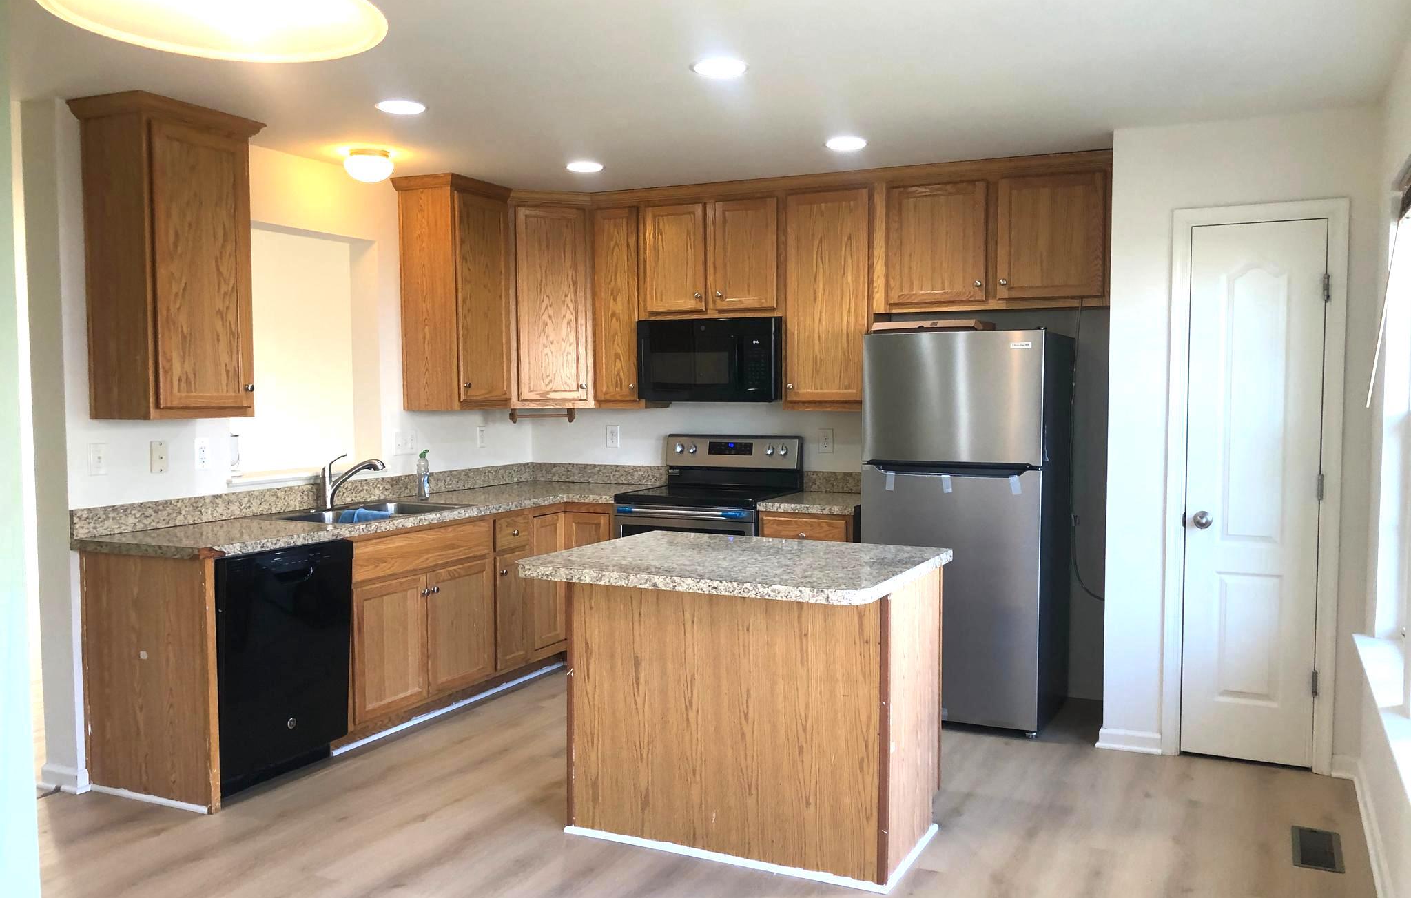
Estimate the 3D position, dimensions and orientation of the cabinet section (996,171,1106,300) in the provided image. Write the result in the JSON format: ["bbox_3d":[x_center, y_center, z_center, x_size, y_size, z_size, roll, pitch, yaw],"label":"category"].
[{"bbox_3d":[1.554,-0.918,5.065,0.455,0.540,0.320,1,3,26],"label":"cabinet section"}]

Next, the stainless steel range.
[{"bbox_3d":[0.022,0.543,5.631,0.757,1.191,0.682,1,3,26],"label":"stainless steel range"}]

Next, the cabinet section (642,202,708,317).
[{"bbox_3d":[-0.084,-0.960,5.869,0.359,0.540,0.320,1,3,26],"label":"cabinet section"}]

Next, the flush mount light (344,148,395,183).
[{"bbox_3d":[-1.413,-1.187,4.810,0.214,0.125,0.214,0,3,0],"label":"flush mount light"}]

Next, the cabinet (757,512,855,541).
[{"bbox_3d":[0.588,0.698,5.406,0.456,0.843,0.622,1,3,26],"label":"cabinet"}]

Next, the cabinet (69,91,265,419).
[{"bbox_3d":[-1.927,-0.662,4.151,0.361,1.098,0.545,1,3,26],"label":"cabinet"}]

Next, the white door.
[{"bbox_3d":[2.079,0.176,4.346,0.454,2.051,0.040,1,3,26],"label":"white door"}]

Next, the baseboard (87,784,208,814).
[{"bbox_3d":[-1.942,1.223,3.985,0.562,0.022,0.020,1,3,26],"label":"baseboard"}]

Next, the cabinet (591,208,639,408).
[{"bbox_3d":[-0.380,-0.737,5.974,0.296,1.033,0.334,1,3,26],"label":"cabinet"}]

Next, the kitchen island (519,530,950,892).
[{"bbox_3d":[0.125,0.800,3.650,1.114,0.914,0.879,1,3,26],"label":"kitchen island"}]

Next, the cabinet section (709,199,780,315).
[{"bbox_3d":[0.252,-0.951,5.705,0.367,0.540,0.320,1,3,26],"label":"cabinet section"}]

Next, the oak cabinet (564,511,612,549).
[{"bbox_3d":[-0.439,0.673,5.909,0.301,0.843,0.622,1,3,26],"label":"oak cabinet"}]

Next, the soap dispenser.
[{"bbox_3d":[-1.355,0.124,5.490,0.055,0.237,0.070,1,3,24],"label":"soap dispenser"}]

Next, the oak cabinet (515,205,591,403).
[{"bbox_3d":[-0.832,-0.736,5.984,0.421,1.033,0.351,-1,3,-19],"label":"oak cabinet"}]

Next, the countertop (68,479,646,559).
[{"bbox_3d":[-1.192,0.278,5.055,0.927,0.044,2.796,1,3,26],"label":"countertop"}]

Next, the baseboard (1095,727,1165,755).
[{"bbox_3d":[1.690,1.167,4.558,0.246,0.081,0.025,1,3,26],"label":"baseboard"}]

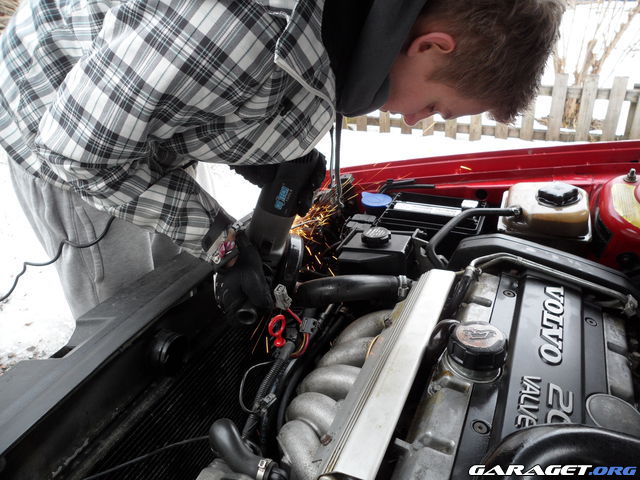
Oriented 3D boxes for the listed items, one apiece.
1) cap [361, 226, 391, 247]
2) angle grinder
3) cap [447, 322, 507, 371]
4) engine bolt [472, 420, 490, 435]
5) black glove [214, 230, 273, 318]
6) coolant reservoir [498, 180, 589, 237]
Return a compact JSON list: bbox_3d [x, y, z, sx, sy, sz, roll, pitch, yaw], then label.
[{"bbox_3d":[0.103,-0.006,0.920,0.052,0.022,0.052,-2,24,1],"label":"cap"},{"bbox_3d":[-0.054,0.001,0.835,0.110,0.310,0.190,23,41,-2],"label":"angle grinder"},{"bbox_3d":[0.194,0.130,0.613,0.071,0.029,0.071,5,29,-3],"label":"cap"},{"bbox_3d":[0.172,0.199,0.531,0.017,0.007,0.017,19,33,17],"label":"engine bolt"},{"bbox_3d":[-0.131,0.060,0.855,0.090,0.095,0.150,22,38,-57],"label":"black glove"},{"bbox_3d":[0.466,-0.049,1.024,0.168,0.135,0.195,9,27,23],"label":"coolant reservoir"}]

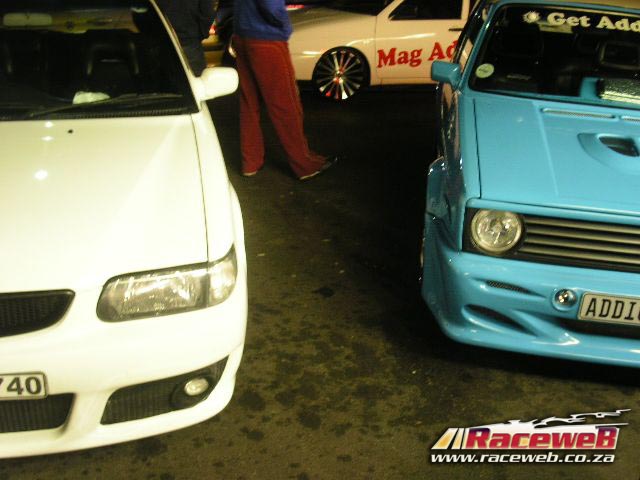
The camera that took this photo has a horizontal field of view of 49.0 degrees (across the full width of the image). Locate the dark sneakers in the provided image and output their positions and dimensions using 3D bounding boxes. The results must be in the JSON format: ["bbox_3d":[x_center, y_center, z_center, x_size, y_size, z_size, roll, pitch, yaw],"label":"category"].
[{"bbox_3d":[-0.004,-0.506,4.859,0.300,0.115,0.115,-16,31,-31],"label":"dark sneakers"}]

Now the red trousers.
[{"bbox_3d":[-0.261,-0.910,4.685,0.500,0.980,0.400,10,28,18],"label":"red trousers"}]

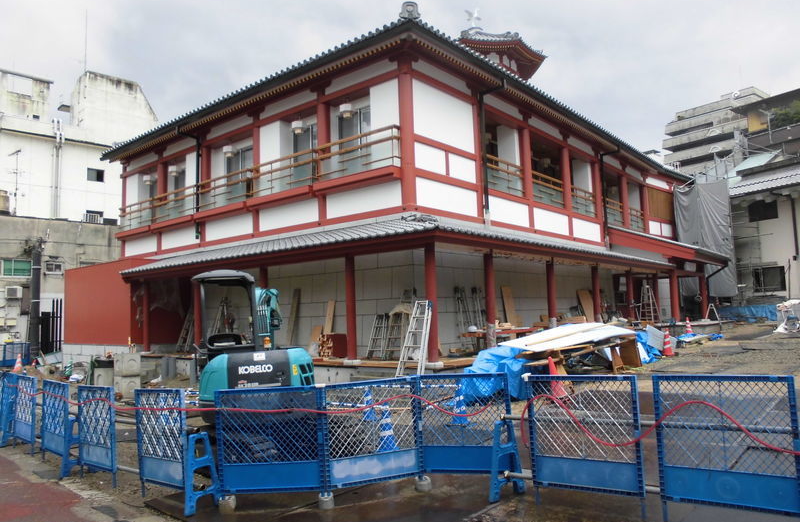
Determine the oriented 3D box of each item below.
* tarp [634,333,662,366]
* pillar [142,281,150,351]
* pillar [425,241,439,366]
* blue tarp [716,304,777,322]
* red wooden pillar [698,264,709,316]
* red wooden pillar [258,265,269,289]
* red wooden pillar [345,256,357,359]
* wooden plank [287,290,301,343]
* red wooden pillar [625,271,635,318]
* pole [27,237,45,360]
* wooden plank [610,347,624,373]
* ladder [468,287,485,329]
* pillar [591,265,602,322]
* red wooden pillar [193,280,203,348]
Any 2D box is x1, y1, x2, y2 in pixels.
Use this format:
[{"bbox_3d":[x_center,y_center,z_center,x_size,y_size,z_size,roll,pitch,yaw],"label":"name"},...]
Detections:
[{"bbox_3d":[5.602,1.980,13.600,0.500,0.720,0.550,-6,-7,40],"label":"tarp"},{"bbox_3d":[-9.283,2.018,22.072,0.235,2.572,0.235,-6,-7,40],"label":"pillar"},{"bbox_3d":[0.815,1.049,15.213,0.270,3.058,0.270,-1,-5,0],"label":"pillar"},{"bbox_3d":[19.742,2.953,34.301,3.200,0.939,0.500,-6,-7,40],"label":"blue tarp"},{"bbox_3d":[16.168,1.606,32.019,0.350,2.957,0.350,-6,-7,40],"label":"red wooden pillar"},{"bbox_3d":[-3.850,1.402,16.950,0.210,2.540,0.210,-6,-7,40],"label":"red wooden pillar"},{"bbox_3d":[-1.186,1.123,14.712,0.210,2.540,0.210,-6,-7,40],"label":"red wooden pillar"},{"bbox_3d":[-3.337,1.882,19.029,0.240,1.966,0.040,-6,-16,40],"label":"wooden plank"},{"bbox_3d":[8.570,1.563,22.322,0.220,2.340,0.220,-6,-7,40],"label":"red wooden pillar"},{"bbox_3d":[-15.448,1.687,25.503,0.400,5.377,0.400,-6,-7,40],"label":"pole"},{"bbox_3d":[4.297,1.970,11.900,0.160,0.580,0.080,-14,-39,18],"label":"wooden plank"},{"bbox_3d":[2.702,1.846,19.728,0.180,2.070,0.480,-19,-15,38],"label":"ladder"},{"bbox_3d":[7.576,1.648,23.125,0.280,3.000,0.280,-6,-7,40],"label":"pillar"},{"bbox_3d":[-6.467,1.677,19.150,0.210,2.540,0.210,-6,-7,40],"label":"red wooden pillar"}]

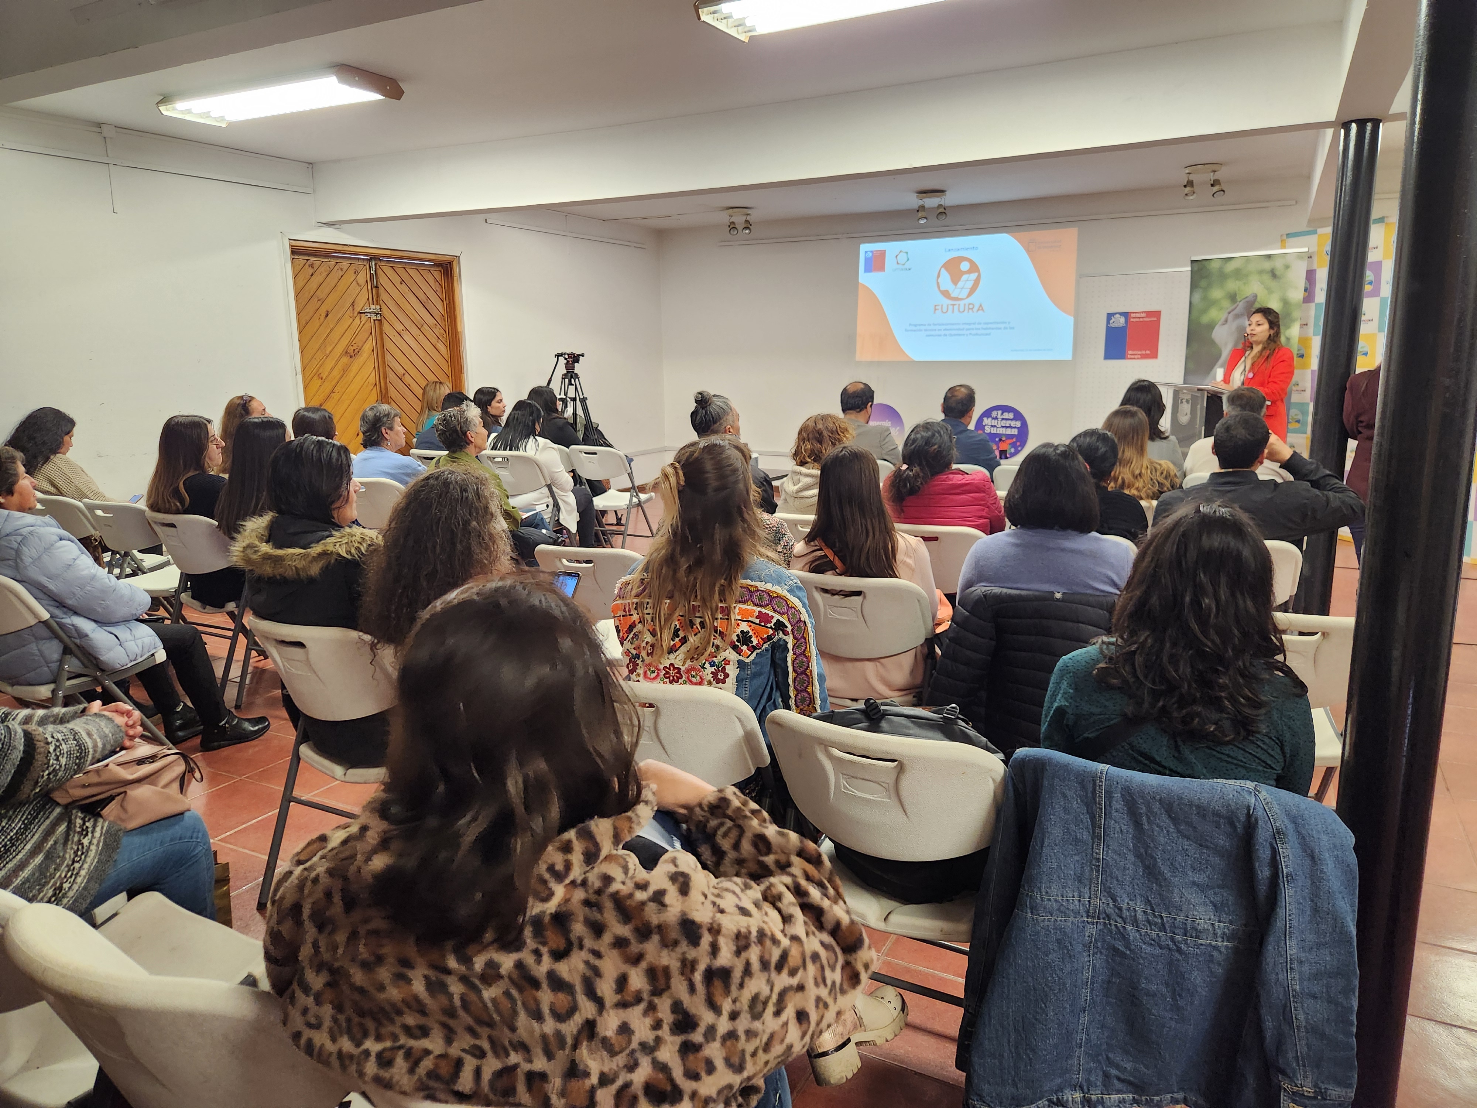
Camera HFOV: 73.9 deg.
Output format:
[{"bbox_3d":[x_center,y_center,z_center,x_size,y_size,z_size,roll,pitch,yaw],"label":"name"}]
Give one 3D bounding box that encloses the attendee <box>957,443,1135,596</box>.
[{"bbox_3d":[0.974,0.253,3.155,0.500,1.250,0.800,6,13,27],"label":"attendee"}]

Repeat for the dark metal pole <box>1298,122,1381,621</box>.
[{"bbox_3d":[2.705,-0.686,4.480,0.145,2.400,0.145,5,13,27],"label":"dark metal pole"}]

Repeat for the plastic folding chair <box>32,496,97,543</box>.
[{"bbox_3d":[-3.497,0.089,5.340,0.470,0.850,0.510,4,13,23],"label":"plastic folding chair"}]

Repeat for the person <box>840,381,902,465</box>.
[{"bbox_3d":[0.863,-0.431,6.217,0.520,1.300,0.750,5,13,27],"label":"person"}]

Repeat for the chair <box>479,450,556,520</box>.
[{"bbox_3d":[-1.393,-0.196,6.483,0.470,0.850,0.520,4,12,22],"label":"chair"}]

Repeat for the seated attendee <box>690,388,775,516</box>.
[{"bbox_3d":[0.076,-0.145,4.810,0.480,1.290,0.800,7,14,34],"label":"seated attendee"}]

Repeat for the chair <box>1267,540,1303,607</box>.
[{"bbox_3d":[1.849,0.294,3.747,0.460,0.800,0.500,5,13,27],"label":"chair"}]

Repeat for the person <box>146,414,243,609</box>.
[{"bbox_3d":[-2.265,-0.034,4.665,0.480,1.270,0.800,6,13,29],"label":"person"}]

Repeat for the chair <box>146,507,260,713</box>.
[{"bbox_3d":[-2.380,0.211,4.523,0.470,0.850,0.520,6,13,27],"label":"chair"}]

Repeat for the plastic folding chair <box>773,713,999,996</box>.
[{"bbox_3d":[0.342,0.693,2.025,0.470,0.850,0.520,6,13,28],"label":"plastic folding chair"}]

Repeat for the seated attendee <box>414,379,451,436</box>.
[{"bbox_3d":[-2.272,-0.783,8.329,0.480,1.280,0.800,6,13,29],"label":"seated attendee"}]

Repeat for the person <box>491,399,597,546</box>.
[{"bbox_3d":[-1.421,-0.486,6.990,0.500,1.210,0.750,5,13,30],"label":"person"}]

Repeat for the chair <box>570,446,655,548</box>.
[{"bbox_3d":[-0.955,-0.449,7.547,0.460,0.800,0.500,6,14,32],"label":"chair"}]

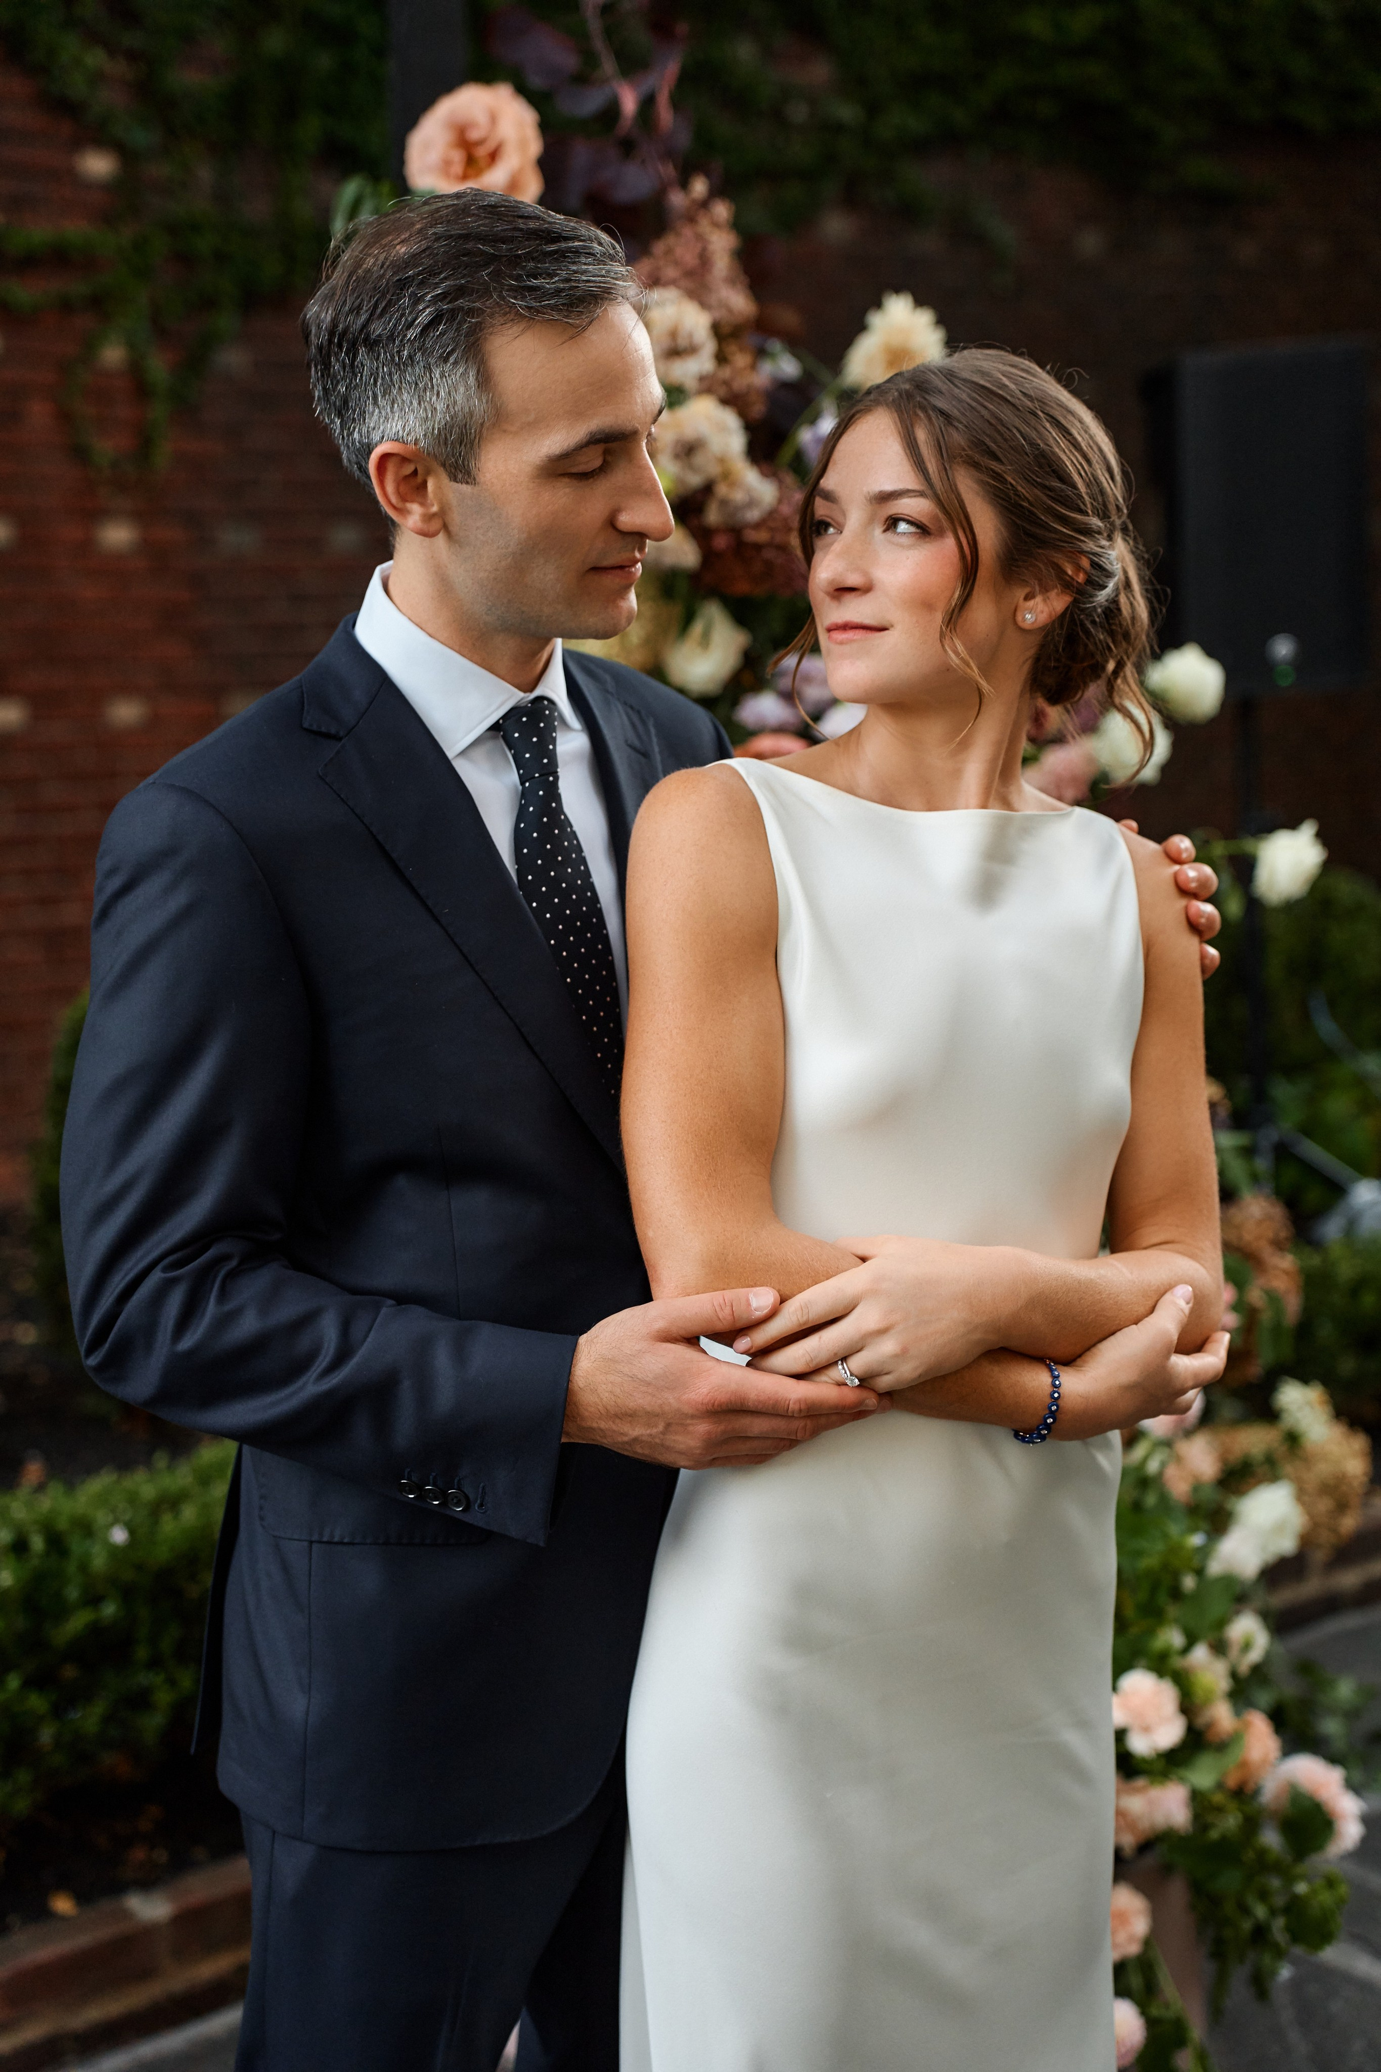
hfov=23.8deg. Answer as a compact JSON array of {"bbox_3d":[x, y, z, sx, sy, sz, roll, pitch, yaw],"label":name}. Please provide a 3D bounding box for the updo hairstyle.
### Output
[{"bbox_3d":[0.182,-0.310,2.120,0.205,0.270,0.250,1,4,41],"label":"updo hairstyle"}]

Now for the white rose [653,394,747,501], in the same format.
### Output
[{"bbox_3d":[0.007,-0.517,2.880,0.085,0.091,0.075,-3,4,3],"label":"white rose"}]

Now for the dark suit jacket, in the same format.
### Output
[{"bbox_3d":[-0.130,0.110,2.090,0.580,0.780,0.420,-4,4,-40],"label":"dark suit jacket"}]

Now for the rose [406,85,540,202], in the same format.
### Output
[{"bbox_3d":[-0.194,-0.798,2.950,0.122,0.118,0.085,-2,3,-3],"label":"rose"}]

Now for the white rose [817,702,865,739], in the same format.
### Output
[{"bbox_3d":[0.138,-0.272,2.880,0.063,0.047,0.058,-3,4,0],"label":"white rose"}]

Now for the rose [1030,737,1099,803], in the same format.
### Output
[{"bbox_3d":[0.338,-0.238,3.000,0.074,0.068,0.060,-2,3,0],"label":"rose"}]

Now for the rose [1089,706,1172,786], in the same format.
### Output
[{"bbox_3d":[0.389,-0.257,2.900,0.073,0.070,0.070,-3,4,-11],"label":"rose"}]

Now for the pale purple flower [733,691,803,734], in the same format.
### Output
[{"bbox_3d":[0.068,-0.283,2.880,0.061,0.043,0.058,-3,4,0],"label":"pale purple flower"}]

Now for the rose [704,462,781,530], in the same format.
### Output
[{"bbox_3d":[0.046,-0.494,3.000,0.071,0.067,0.058,-2,3,-9],"label":"rose"}]

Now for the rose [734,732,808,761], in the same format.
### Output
[{"bbox_3d":[0.074,-0.246,3.000,0.072,0.060,0.065,-2,3,0],"label":"rose"}]

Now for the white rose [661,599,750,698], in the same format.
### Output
[{"bbox_3d":[0.014,-0.339,2.880,0.078,0.084,0.075,-3,4,-6],"label":"white rose"}]

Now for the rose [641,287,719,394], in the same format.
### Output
[{"bbox_3d":[-0.014,-0.610,2.880,0.080,0.092,0.075,-3,4,3],"label":"rose"}]

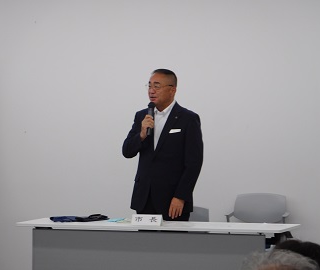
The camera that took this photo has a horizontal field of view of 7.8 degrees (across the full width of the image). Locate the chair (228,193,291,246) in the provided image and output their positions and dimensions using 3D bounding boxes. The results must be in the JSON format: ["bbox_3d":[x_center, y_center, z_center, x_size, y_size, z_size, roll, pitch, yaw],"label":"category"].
[{"bbox_3d":[0.717,0.850,18.002,0.540,0.789,0.540,1,2,17],"label":"chair"}]

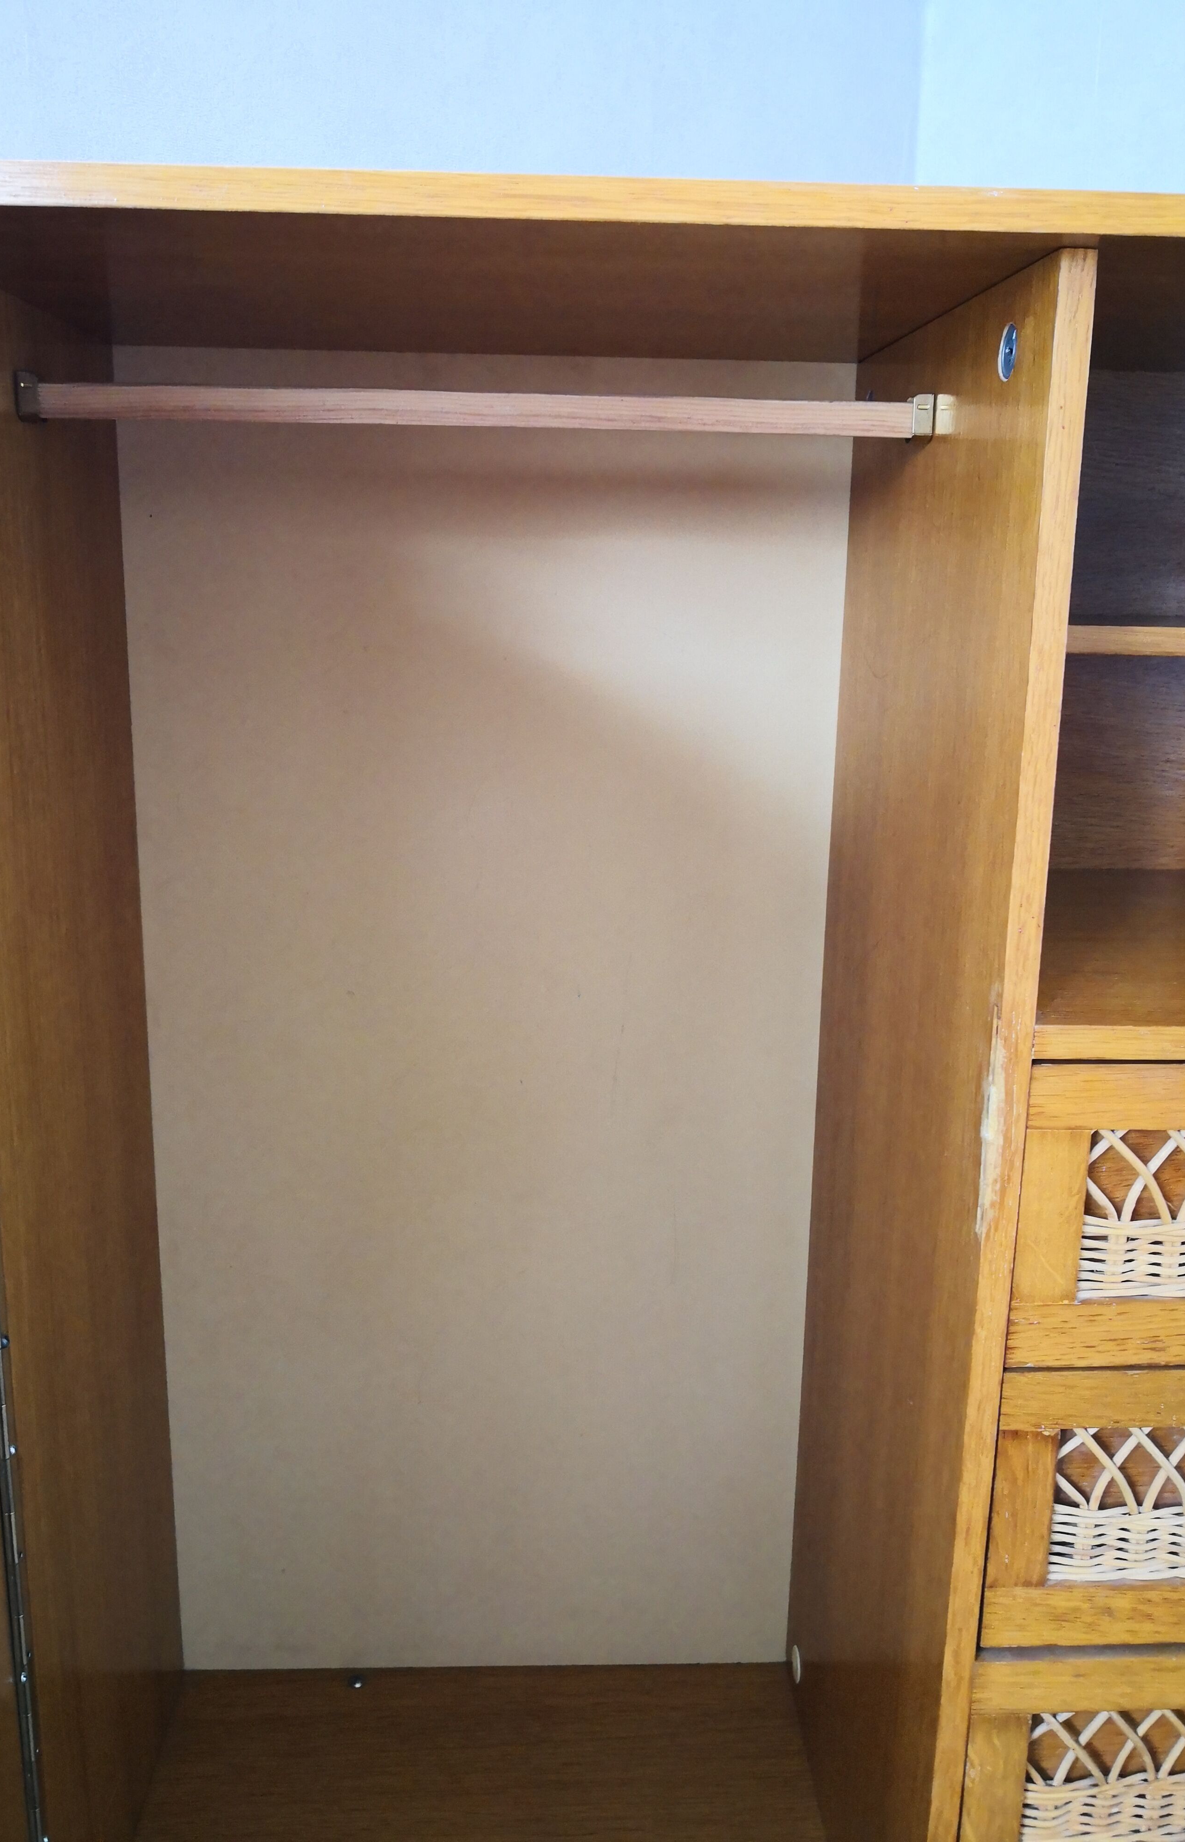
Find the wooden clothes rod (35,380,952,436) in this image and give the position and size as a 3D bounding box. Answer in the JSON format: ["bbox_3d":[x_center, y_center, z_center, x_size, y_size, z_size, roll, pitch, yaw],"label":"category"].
[{"bbox_3d":[-0.058,-0.277,0.779,0.475,0.017,0.016,0,13,-3],"label":"wooden clothes rod"}]

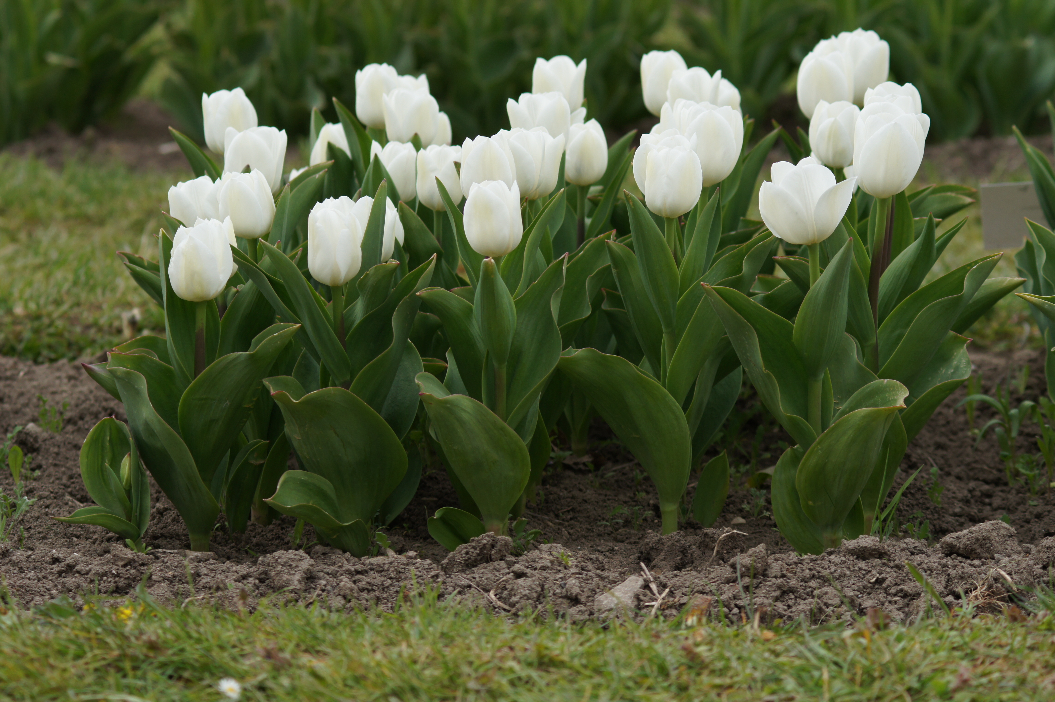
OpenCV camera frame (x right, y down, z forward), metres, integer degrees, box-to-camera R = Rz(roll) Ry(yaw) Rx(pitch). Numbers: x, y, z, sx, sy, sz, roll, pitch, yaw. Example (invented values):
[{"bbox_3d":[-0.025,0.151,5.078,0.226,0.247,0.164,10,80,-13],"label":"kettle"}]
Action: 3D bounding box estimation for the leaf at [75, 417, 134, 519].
[{"bbox_3d":[-0.389,0.108,4.050,0.047,0.094,0.040,-12,12,-18],"label":"leaf"}]

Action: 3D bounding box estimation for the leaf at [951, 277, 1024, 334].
[{"bbox_3d":[0.458,-0.042,4.450,0.089,0.062,0.050,0,10,0],"label":"leaf"}]

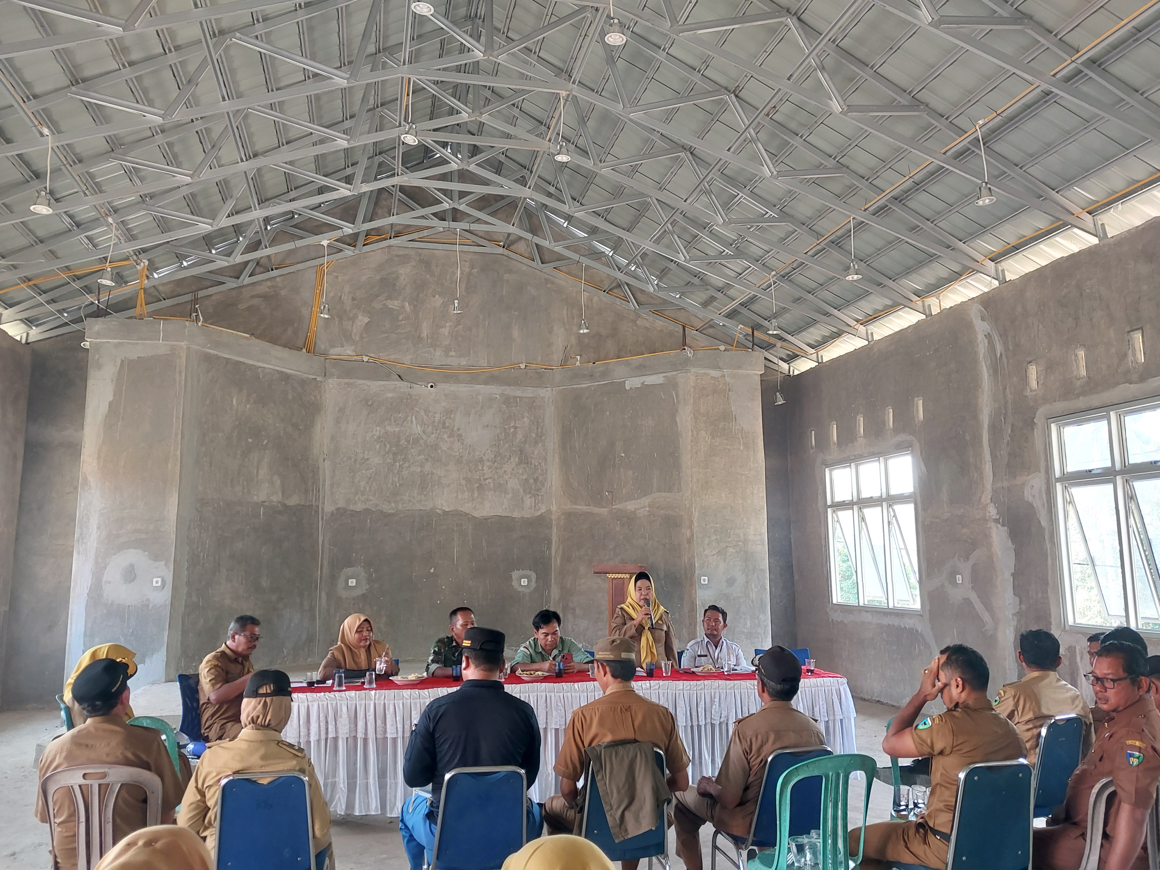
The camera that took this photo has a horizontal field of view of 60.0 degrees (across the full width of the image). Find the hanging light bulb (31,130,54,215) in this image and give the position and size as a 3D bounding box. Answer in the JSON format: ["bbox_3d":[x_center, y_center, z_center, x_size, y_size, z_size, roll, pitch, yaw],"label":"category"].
[{"bbox_3d":[-3.799,-1.850,7.100,0.160,0.570,0.160,2,-8,-14],"label":"hanging light bulb"}]

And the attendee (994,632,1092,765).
[{"bbox_3d":[2.170,1.570,4.930,0.520,1.300,0.780,1,-8,-9],"label":"attendee"}]

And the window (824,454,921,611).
[{"bbox_3d":[3.302,1.106,11.400,0.120,1.720,1.800,2,-8,-14],"label":"window"}]

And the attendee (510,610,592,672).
[{"bbox_3d":[-0.202,1.896,7.379,0.580,1.220,0.750,1,-8,-6],"label":"attendee"}]

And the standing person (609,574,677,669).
[{"bbox_3d":[0.494,1.817,7.713,0.500,1.530,0.360,1,-8,-6],"label":"standing person"}]

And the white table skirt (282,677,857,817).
[{"bbox_3d":[-0.042,2.045,6.874,3.720,0.750,0.780,1,-8,-8],"label":"white table skirt"}]

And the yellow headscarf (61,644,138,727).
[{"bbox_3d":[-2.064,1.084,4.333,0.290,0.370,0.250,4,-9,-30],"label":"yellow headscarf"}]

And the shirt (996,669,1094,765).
[{"bbox_3d":[2.200,1.410,4.820,0.480,0.600,0.300,1,-8,-7],"label":"shirt"}]

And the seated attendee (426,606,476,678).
[{"bbox_3d":[-0.872,1.905,7.160,0.520,1.290,0.750,1,-8,-11],"label":"seated attendee"}]

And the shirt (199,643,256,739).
[{"bbox_3d":[-2.380,1.730,6.780,0.360,0.640,0.470,0,-8,0],"label":"shirt"}]

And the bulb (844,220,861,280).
[{"bbox_3d":[2.334,-1.582,8.600,0.145,0.510,0.145,0,-8,0],"label":"bulb"}]

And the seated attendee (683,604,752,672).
[{"bbox_3d":[1.080,1.980,7.800,0.500,1.280,0.760,0,-8,0],"label":"seated attendee"}]

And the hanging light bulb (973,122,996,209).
[{"bbox_3d":[2.475,-1.658,6.140,0.130,0.550,0.130,1,-8,-12],"label":"hanging light bulb"}]

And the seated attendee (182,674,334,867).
[{"bbox_3d":[-1.214,1.499,3.885,0.540,1.220,0.800,1,-8,-7],"label":"seated attendee"}]

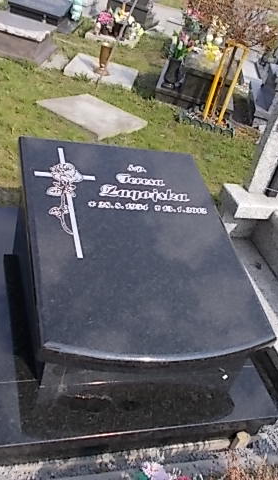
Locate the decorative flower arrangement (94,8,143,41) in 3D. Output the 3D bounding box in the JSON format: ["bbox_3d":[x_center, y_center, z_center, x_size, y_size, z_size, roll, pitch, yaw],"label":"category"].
[{"bbox_3d":[-0.295,-2.767,6.111,0.560,0.320,0.380,13,35,-8],"label":"decorative flower arrangement"}]

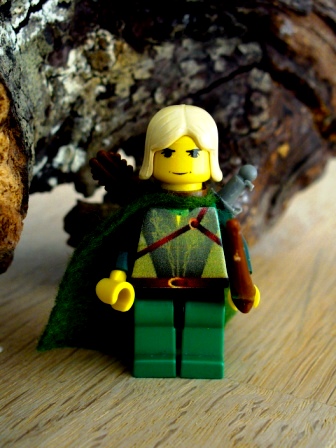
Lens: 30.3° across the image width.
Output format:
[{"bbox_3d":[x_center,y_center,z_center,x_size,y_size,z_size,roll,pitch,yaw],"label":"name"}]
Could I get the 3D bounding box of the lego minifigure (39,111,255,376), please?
[{"bbox_3d":[-0.004,0.003,0.105,0.037,0.044,0.020,1,14,1],"label":"lego minifigure"}]

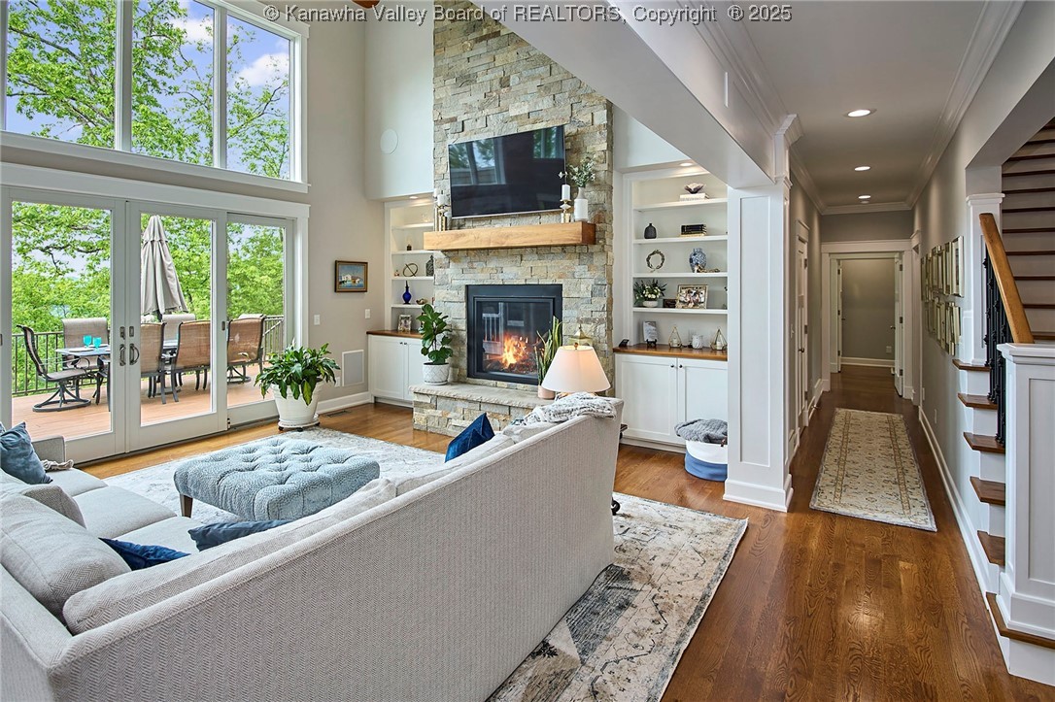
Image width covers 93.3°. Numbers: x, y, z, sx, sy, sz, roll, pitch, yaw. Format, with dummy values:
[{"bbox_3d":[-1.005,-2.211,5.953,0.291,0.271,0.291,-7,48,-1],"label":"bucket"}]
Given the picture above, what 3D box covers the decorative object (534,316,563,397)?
[{"bbox_3d":[0.213,0.068,4.969,0.303,0.808,0.283,0,6,0],"label":"decorative object"}]

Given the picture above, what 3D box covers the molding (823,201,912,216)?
[{"bbox_3d":[4.786,-2.002,7.019,1.010,0.116,0.111,4,7,32],"label":"molding"}]

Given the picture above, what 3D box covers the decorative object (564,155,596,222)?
[{"bbox_3d":[0.485,-1.514,4.646,0.283,0.616,0.253,4,7,32],"label":"decorative object"}]

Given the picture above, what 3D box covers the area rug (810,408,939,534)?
[{"bbox_3d":[3.314,0.968,4.833,0.707,0.020,3.495,4,7,34],"label":"area rug"}]

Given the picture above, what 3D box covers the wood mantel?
[{"bbox_3d":[-0.229,-1.159,5.101,1.899,0.207,0.283,4,7,32],"label":"wood mantel"}]

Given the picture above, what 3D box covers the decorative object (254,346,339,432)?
[{"bbox_3d":[-2.563,0.401,5.555,0.848,0.939,0.828,4,7,32],"label":"decorative object"}]

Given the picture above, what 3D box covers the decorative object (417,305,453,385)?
[{"bbox_3d":[-1.039,-0.076,5.606,0.404,0.929,0.384,0,6,0],"label":"decorative object"}]

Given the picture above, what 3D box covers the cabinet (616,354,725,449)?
[{"bbox_3d":[1.552,0.529,5.020,1.212,0.919,0.505,4,7,32],"label":"cabinet"}]

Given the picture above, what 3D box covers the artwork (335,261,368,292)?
[{"bbox_3d":[-2.235,-0.945,6.312,0.035,0.389,0.495,4,7,32],"label":"artwork"}]

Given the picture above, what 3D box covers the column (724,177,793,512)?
[{"bbox_3d":[1.731,-0.047,3.737,0.404,2.343,0.404,4,7,32],"label":"column"}]

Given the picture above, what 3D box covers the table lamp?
[{"bbox_3d":[0.322,0.236,3.330,0.460,0.570,0.460,0,6,0],"label":"table lamp"}]

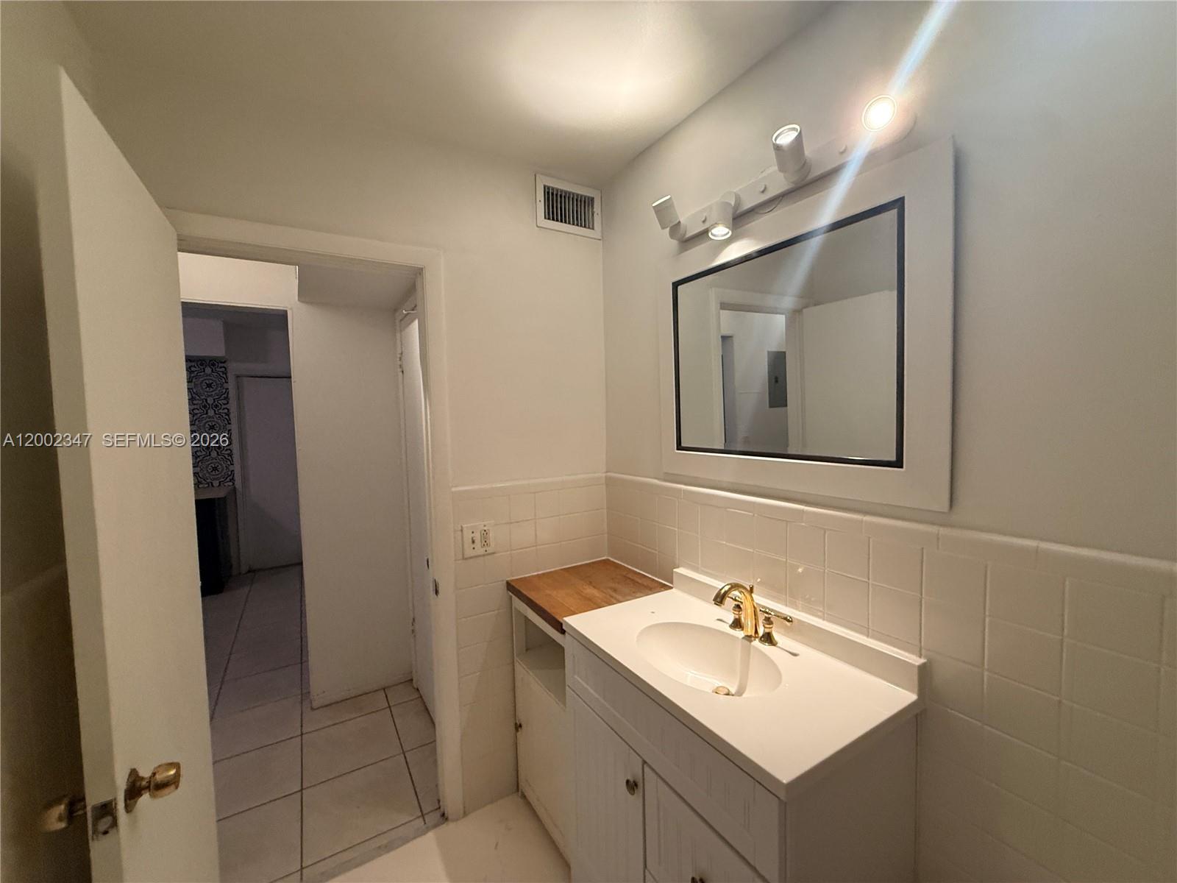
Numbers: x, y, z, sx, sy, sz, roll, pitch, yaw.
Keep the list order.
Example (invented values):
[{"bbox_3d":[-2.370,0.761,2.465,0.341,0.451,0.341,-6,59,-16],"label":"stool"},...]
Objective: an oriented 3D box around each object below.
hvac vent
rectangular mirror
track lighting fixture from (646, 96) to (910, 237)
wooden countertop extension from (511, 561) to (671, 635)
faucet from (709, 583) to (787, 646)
[{"bbox_3d":[-0.069,-0.946,1.925,0.298,0.201,0.022,-3,3,-31],"label":"hvac vent"},{"bbox_3d":[0.488,-0.241,1.326,0.030,0.573,0.727,-3,3,-31],"label":"rectangular mirror"},{"bbox_3d":[0.443,-0.679,1.247,0.144,0.214,0.727,-3,3,-31],"label":"track lighting fixture"},{"bbox_3d":[0.006,0.553,1.767,0.472,0.042,0.460,-3,3,-31],"label":"wooden countertop extension"},{"bbox_3d":[0.395,0.455,1.281,0.186,0.166,0.253,-3,3,-31],"label":"faucet"}]

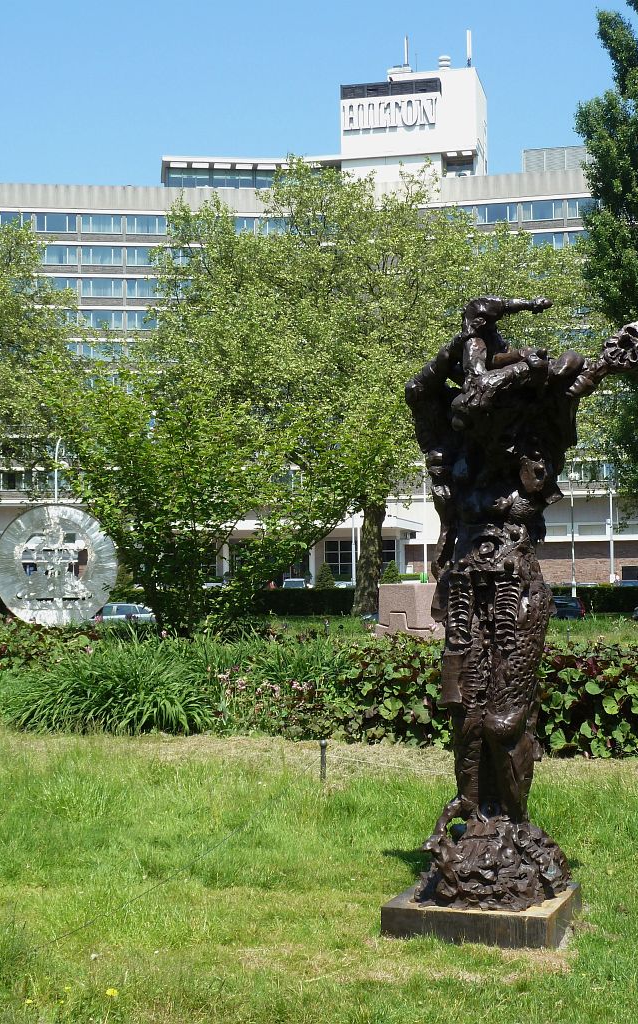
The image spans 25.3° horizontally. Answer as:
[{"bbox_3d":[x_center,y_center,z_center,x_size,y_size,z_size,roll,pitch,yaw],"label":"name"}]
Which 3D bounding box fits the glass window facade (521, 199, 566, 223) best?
[{"bbox_3d":[19.311,-25.928,122.411,3.960,1.800,0.200,-1,-3,11],"label":"glass window facade"}]

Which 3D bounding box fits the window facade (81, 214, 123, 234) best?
[{"bbox_3d":[-19.496,-25.770,127.449,3.780,1.800,0.200,0,-3,-8],"label":"window facade"}]

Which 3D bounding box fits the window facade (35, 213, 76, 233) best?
[{"bbox_3d":[-23.026,-25.397,124.671,3.690,1.730,0.200,0,-3,-7],"label":"window facade"}]

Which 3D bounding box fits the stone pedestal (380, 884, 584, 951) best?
[{"bbox_3d":[0.788,1.893,6.755,0.770,0.133,0.730,-2,-3,21],"label":"stone pedestal"}]

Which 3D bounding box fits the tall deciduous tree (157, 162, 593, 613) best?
[{"bbox_3d":[2.313,-4.964,58.316,17.900,19.000,16.000,-1,-3,0],"label":"tall deciduous tree"}]

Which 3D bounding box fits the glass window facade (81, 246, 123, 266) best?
[{"bbox_3d":[-19.061,-22.495,125.011,3.750,1.780,0.200,0,-3,-7],"label":"glass window facade"}]

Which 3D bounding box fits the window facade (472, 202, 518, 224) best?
[{"bbox_3d":[15.273,-25.839,123.218,3.980,1.800,0.200,-1,-3,11],"label":"window facade"}]

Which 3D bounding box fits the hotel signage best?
[{"bbox_3d":[6.524,-36.450,130.463,8.600,2.300,0.400,-1,-3,11],"label":"hotel signage"}]

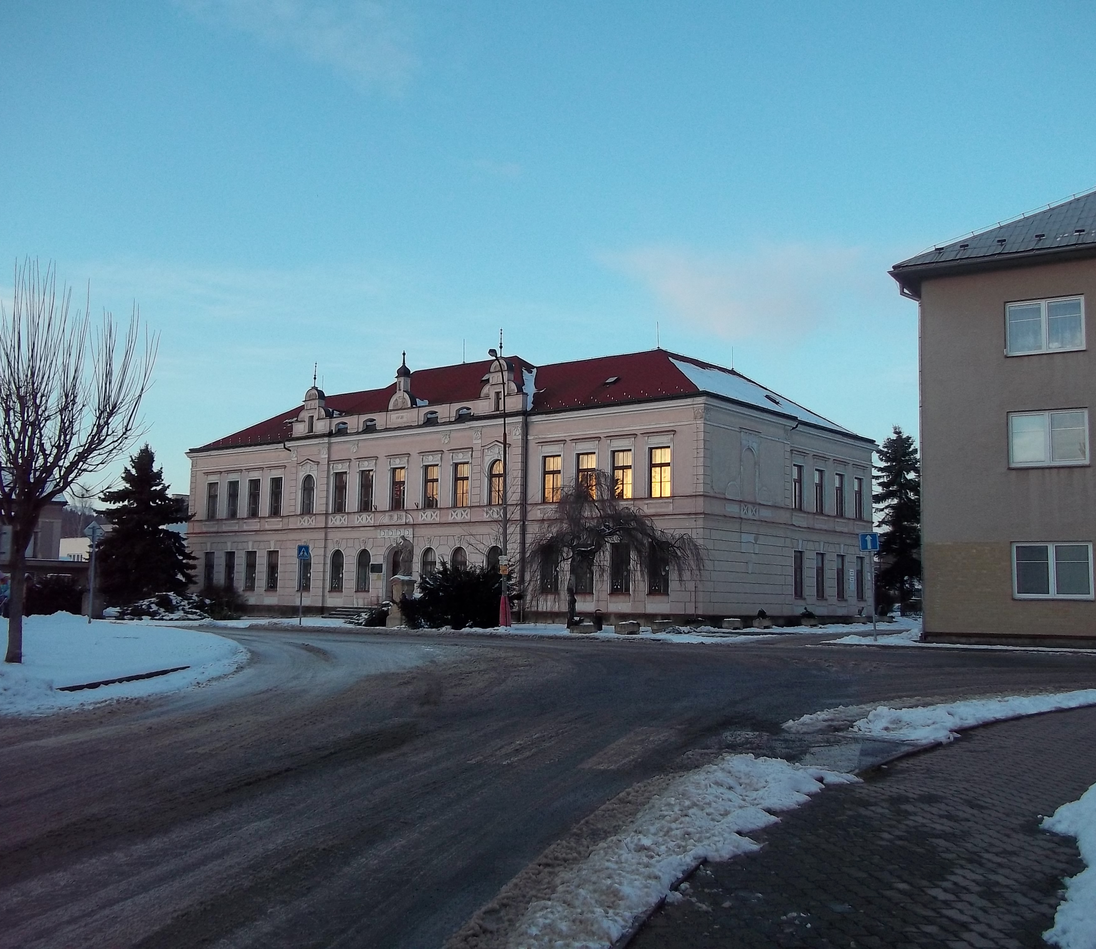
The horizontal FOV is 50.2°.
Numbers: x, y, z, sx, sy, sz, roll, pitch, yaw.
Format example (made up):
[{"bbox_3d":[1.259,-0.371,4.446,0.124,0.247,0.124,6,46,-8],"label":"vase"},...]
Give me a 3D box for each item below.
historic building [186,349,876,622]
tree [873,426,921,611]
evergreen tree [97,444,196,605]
[{"bbox_3d":[-2.306,1.219,69.596,38.265,14.694,19.592,-4,-8,38],"label":"historic building"},{"bbox_3d":[23.671,3.052,78.691,4.600,12.760,4.600,1,-6,0],"label":"tree"},{"bbox_3d":[-20.495,2.826,59.474,5.200,8.760,5.200,1,-6,0],"label":"evergreen tree"}]

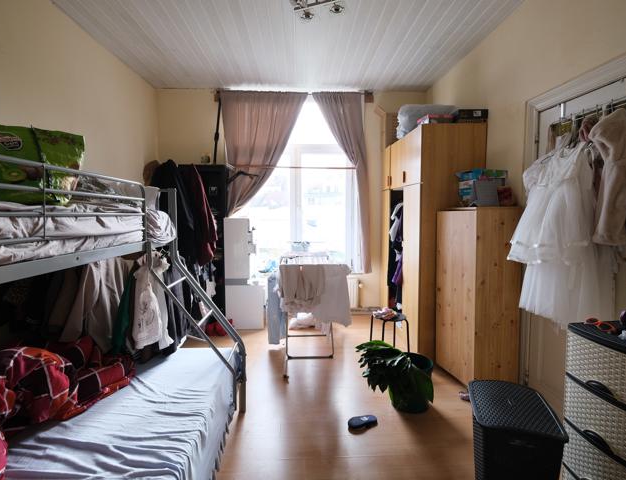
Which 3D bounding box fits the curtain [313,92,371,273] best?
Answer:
[{"bbox_3d":[0.403,-0.742,4.305,0.792,2.408,0.144,-1,4,-5],"label":"curtain"}]

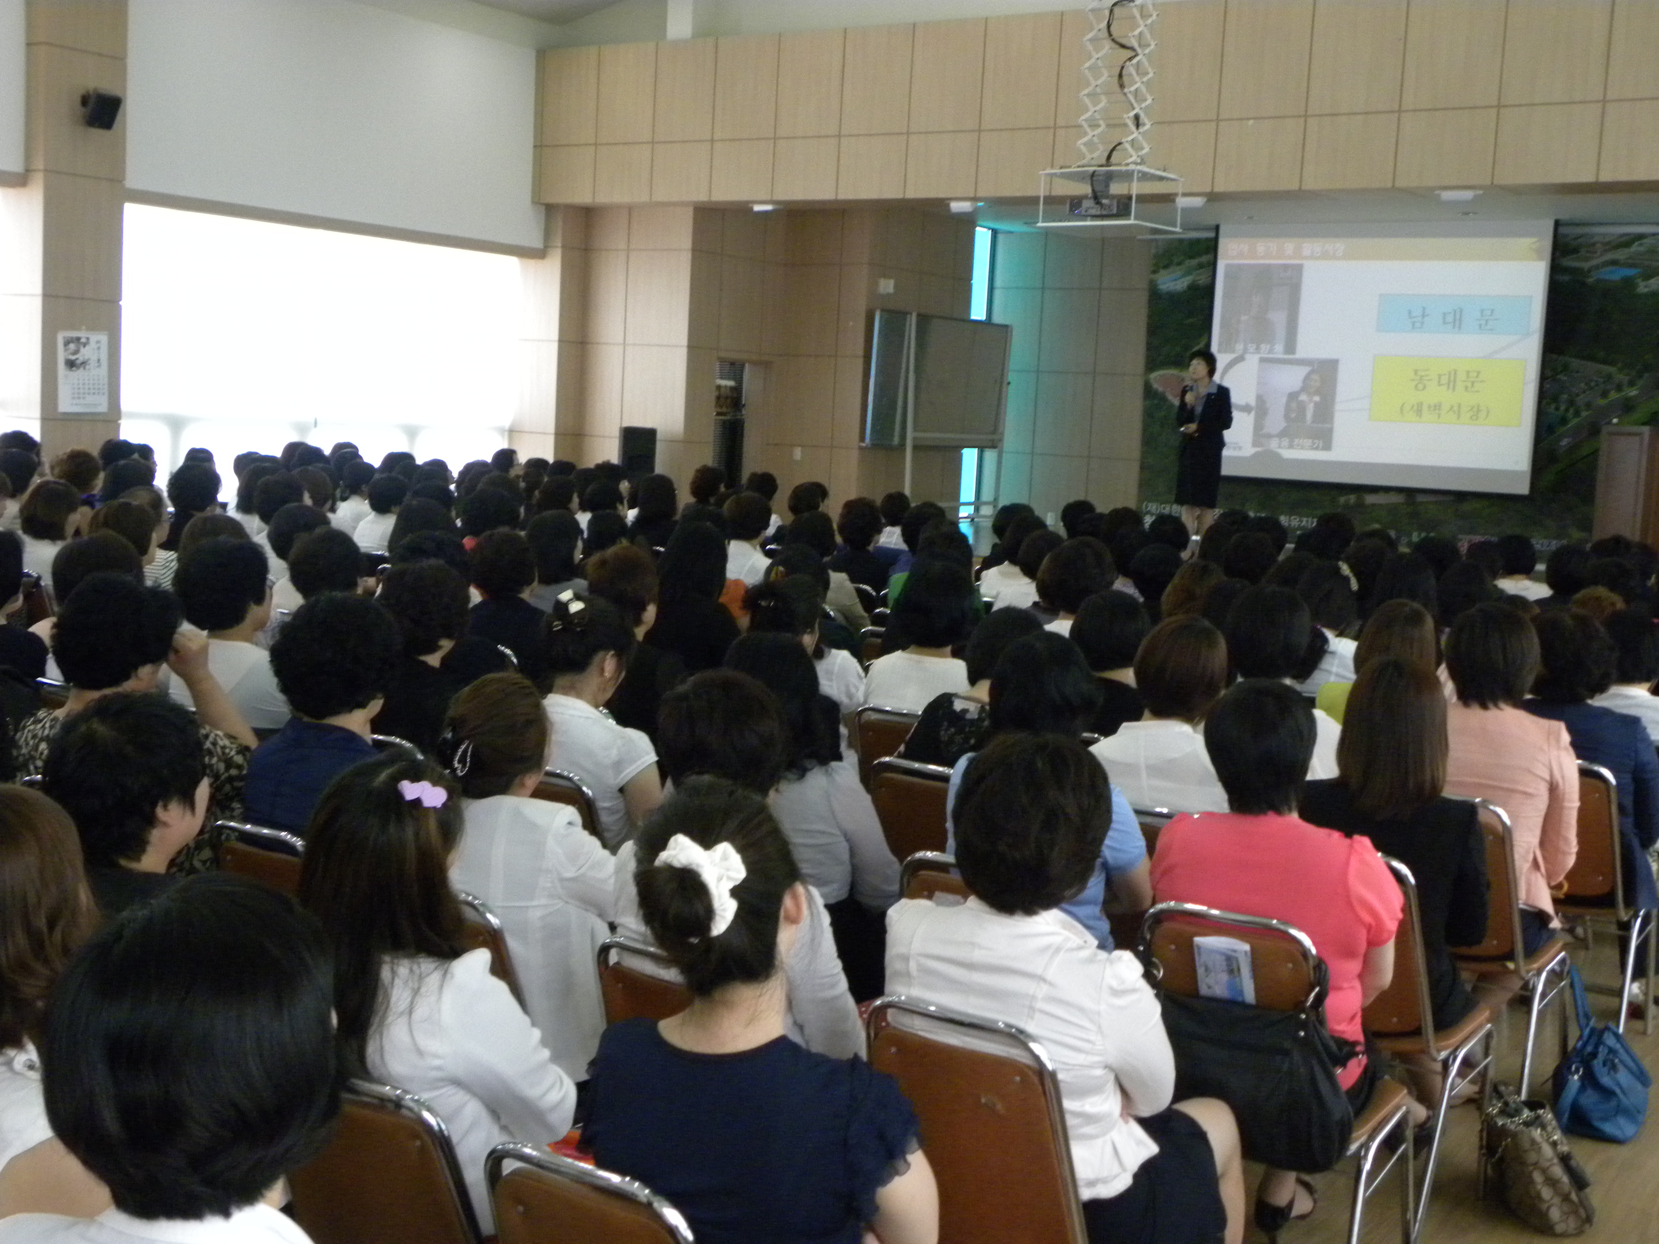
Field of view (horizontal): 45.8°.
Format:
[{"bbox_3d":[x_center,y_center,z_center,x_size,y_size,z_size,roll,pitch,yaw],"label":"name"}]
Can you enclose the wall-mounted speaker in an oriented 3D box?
[{"bbox_3d":[-5.469,-3.853,14.806,0.200,0.280,0.220,33,21,29],"label":"wall-mounted speaker"}]

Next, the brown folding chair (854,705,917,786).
[{"bbox_3d":[0.345,0.682,6.103,0.440,0.890,0.580,7,7,30],"label":"brown folding chair"}]

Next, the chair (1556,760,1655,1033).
[{"bbox_3d":[2.195,0.806,5.815,0.430,0.865,0.540,8,8,35],"label":"chair"}]

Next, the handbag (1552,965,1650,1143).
[{"bbox_3d":[2.056,1.128,5.172,0.280,0.420,0.180,5,7,22],"label":"handbag"}]

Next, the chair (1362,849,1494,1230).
[{"bbox_3d":[1.219,0.899,4.473,0.440,0.890,0.580,7,7,35],"label":"chair"}]

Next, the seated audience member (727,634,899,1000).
[{"bbox_3d":[-0.047,0.646,4.677,0.470,1.270,0.720,7,7,34],"label":"seated audience member"}]

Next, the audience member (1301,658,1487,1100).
[{"bbox_3d":[1.332,0.700,4.505,0.460,1.270,0.870,8,8,35],"label":"audience member"}]

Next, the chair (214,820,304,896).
[{"bbox_3d":[-0.959,0.824,4.022,0.430,0.865,0.540,8,8,38],"label":"chair"}]

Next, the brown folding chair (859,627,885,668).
[{"bbox_3d":[0.377,0.444,8.880,0.420,0.831,0.500,6,7,27],"label":"brown folding chair"}]

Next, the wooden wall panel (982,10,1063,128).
[{"bbox_3d":[1.368,-3.917,14.015,0.607,0.791,0.030,7,7,33],"label":"wooden wall panel"}]

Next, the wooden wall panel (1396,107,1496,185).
[{"bbox_3d":[4.444,-3.410,14.153,0.715,0.541,0.030,8,8,35],"label":"wooden wall panel"}]

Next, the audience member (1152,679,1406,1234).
[{"bbox_3d":[0.934,0.741,4.217,0.500,1.280,0.720,6,7,28],"label":"audience member"}]

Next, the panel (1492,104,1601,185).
[{"bbox_3d":[4.422,-2.943,12.091,0.625,0.476,0.030,7,7,33],"label":"panel"}]

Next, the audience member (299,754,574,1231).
[{"bbox_3d":[-0.521,0.807,2.919,0.470,1.280,0.720,7,7,34],"label":"audience member"}]

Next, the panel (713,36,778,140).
[{"bbox_3d":[-0.646,-4.162,15.313,0.607,0.791,0.030,7,7,33],"label":"panel"}]

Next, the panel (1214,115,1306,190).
[{"bbox_3d":[3.283,-3.563,14.973,0.715,0.541,0.030,8,8,35],"label":"panel"}]

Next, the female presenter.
[{"bbox_3d":[2.841,-1.280,15.145,0.470,1.630,0.360,8,8,40],"label":"female presenter"}]

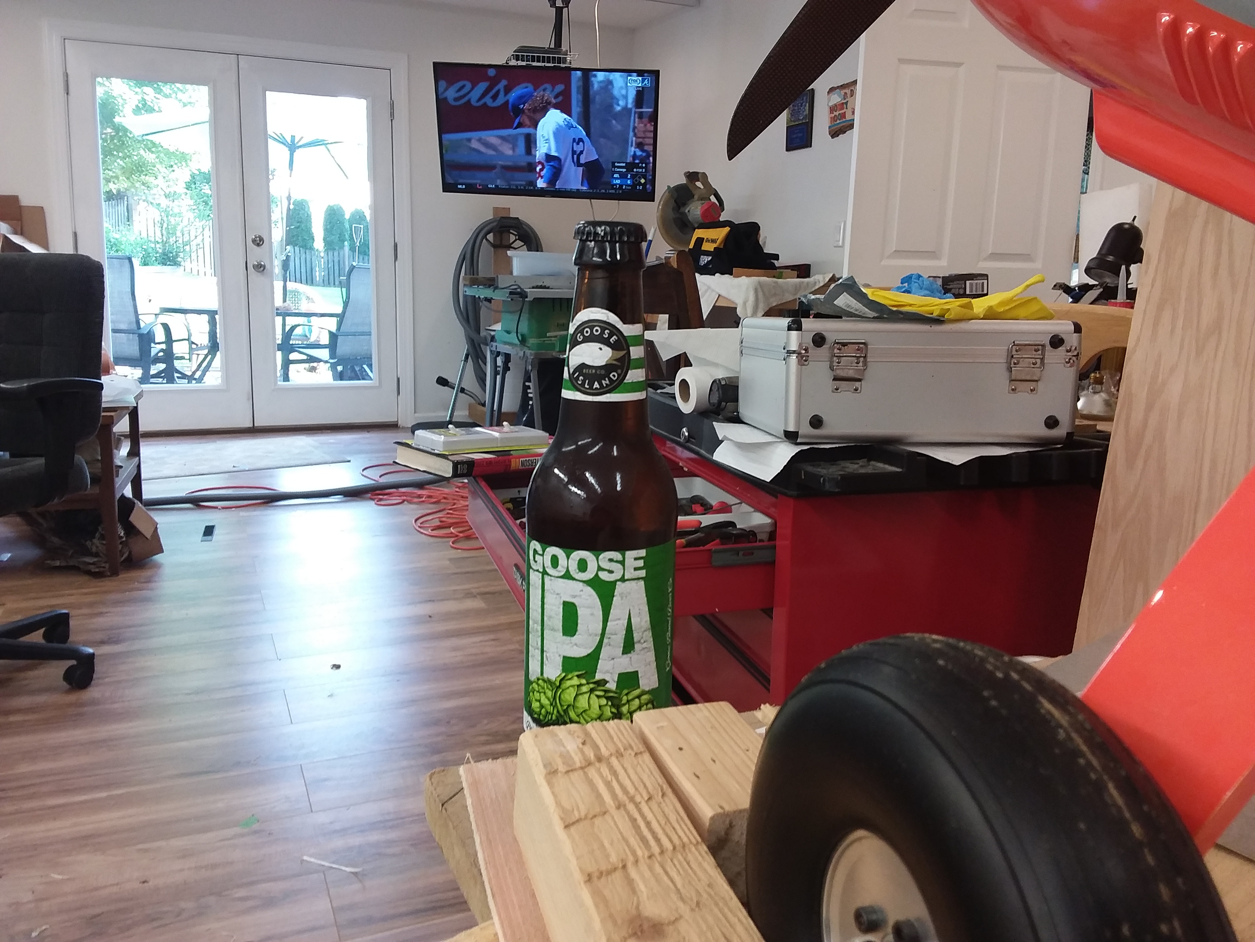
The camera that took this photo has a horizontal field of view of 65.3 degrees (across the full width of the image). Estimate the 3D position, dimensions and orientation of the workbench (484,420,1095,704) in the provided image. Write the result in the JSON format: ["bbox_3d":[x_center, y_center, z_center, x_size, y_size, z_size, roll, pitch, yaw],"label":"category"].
[{"bbox_3d":[0.159,0.293,1.517,0.747,0.770,0.660,-2,12,-17],"label":"workbench"}]

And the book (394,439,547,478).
[{"bbox_3d":[-0.213,-0.029,1.537,0.242,0.028,0.168,-8,15,-41],"label":"book"}]

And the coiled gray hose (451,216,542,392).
[{"bbox_3d":[-0.764,-0.974,5.928,0.580,1.120,0.200,-4,12,-24],"label":"coiled gray hose"}]

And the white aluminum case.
[{"bbox_3d":[0.368,-0.131,1.345,0.369,0.153,0.272,0,9,-7],"label":"white aluminum case"}]

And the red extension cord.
[{"bbox_3d":[-1.109,0.114,4.033,1.351,0.040,1.607,-4,13,-24],"label":"red extension cord"}]

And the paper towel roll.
[{"bbox_3d":[0.204,-0.129,1.544,0.250,0.071,0.071,-4,13,-25],"label":"paper towel roll"}]

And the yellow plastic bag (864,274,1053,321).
[{"bbox_3d":[0.432,-0.228,1.290,0.220,0.058,0.160,0,12,-7],"label":"yellow plastic bag"}]

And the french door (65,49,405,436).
[{"bbox_3d":[-2.114,-1.237,5.435,1.627,2.008,0.060,-4,13,-24],"label":"french door"}]

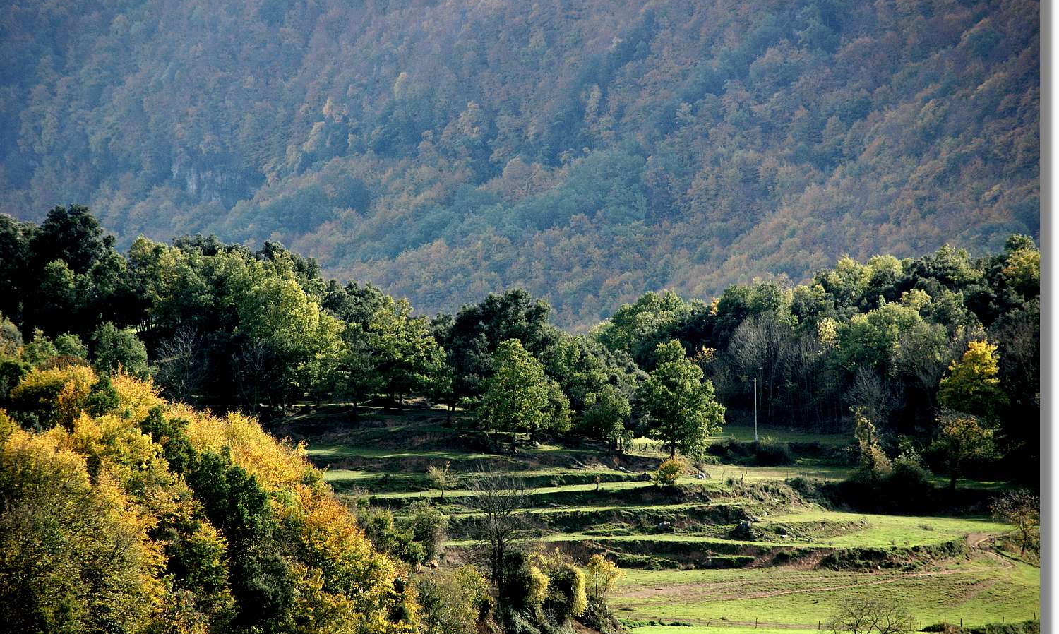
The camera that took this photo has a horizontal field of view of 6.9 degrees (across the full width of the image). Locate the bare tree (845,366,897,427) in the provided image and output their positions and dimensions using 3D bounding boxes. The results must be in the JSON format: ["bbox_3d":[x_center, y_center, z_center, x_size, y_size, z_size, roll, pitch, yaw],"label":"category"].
[{"bbox_3d":[34.810,8.400,900.000,5.230,6.620,4.970,0,5,0],"label":"bare tree"}]

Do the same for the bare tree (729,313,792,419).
[{"bbox_3d":[24.900,5.300,950.000,6.770,11.210,6.430,0,5,0],"label":"bare tree"}]

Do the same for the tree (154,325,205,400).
[{"bbox_3d":[-37.680,5.030,950.000,5.430,8.240,5.160,0,5,0],"label":"tree"}]

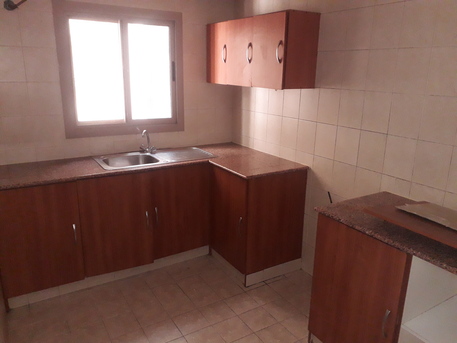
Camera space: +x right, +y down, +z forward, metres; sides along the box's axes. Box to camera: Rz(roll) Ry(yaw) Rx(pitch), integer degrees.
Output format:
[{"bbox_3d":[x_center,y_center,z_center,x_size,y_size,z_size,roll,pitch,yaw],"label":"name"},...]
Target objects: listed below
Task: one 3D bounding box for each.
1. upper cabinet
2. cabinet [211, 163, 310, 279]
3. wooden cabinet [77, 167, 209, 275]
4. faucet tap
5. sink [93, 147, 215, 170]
[{"bbox_3d":[0.229,-0.990,3.011,0.319,0.523,1.136,-8,18,-30],"label":"upper cabinet"},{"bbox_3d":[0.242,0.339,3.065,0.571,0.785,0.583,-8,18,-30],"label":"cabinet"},{"bbox_3d":[-0.767,0.304,3.130,1.082,0.785,0.583,-8,18,-30],"label":"wooden cabinet"},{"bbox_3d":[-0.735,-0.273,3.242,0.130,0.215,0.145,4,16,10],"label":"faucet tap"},{"bbox_3d":[-0.632,-0.049,3.132,0.965,0.165,0.482,-8,18,-30],"label":"sink"}]

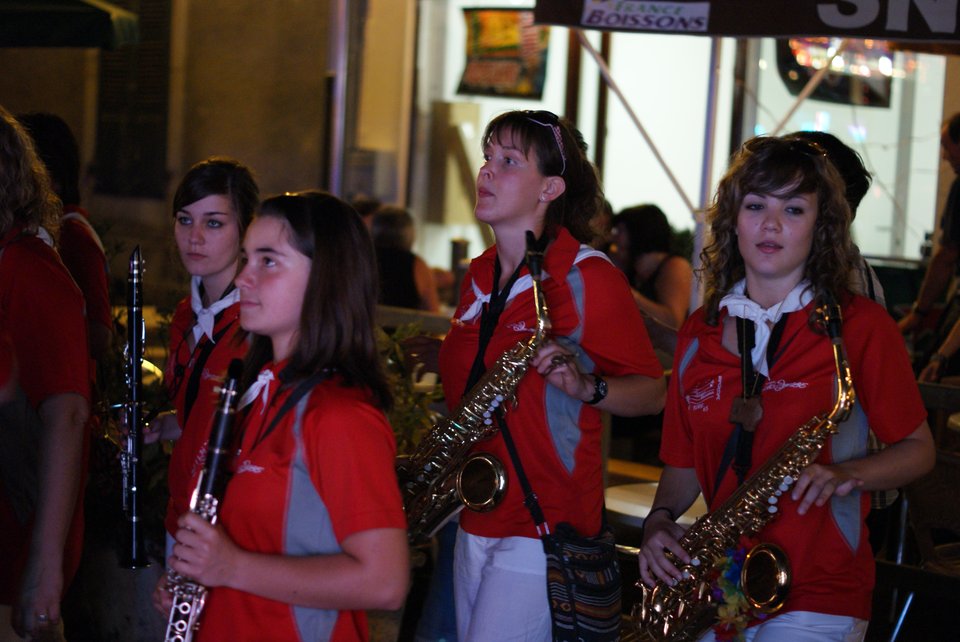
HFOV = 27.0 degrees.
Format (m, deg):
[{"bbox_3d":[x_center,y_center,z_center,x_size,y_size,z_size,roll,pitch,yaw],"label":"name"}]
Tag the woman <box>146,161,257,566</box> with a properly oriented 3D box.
[{"bbox_3d":[-0.641,0.483,4.130,0.460,1.640,0.420,9,8,43],"label":"woman"}]

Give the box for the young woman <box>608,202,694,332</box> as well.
[{"bbox_3d":[0.507,0.169,7.867,0.700,1.270,0.500,-1,7,-30],"label":"young woman"}]

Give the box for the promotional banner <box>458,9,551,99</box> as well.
[{"bbox_3d":[0.123,-1.374,10.300,0.460,0.450,0.030,4,6,9],"label":"promotional banner"}]

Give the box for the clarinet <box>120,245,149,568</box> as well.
[{"bbox_3d":[-0.692,0.172,4.020,0.080,0.660,0.080,-1,3,-22],"label":"clarinet"}]

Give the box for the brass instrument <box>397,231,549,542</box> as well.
[{"bbox_3d":[-0.038,0.200,4.150,0.170,0.680,0.350,28,19,-39],"label":"brass instrument"}]

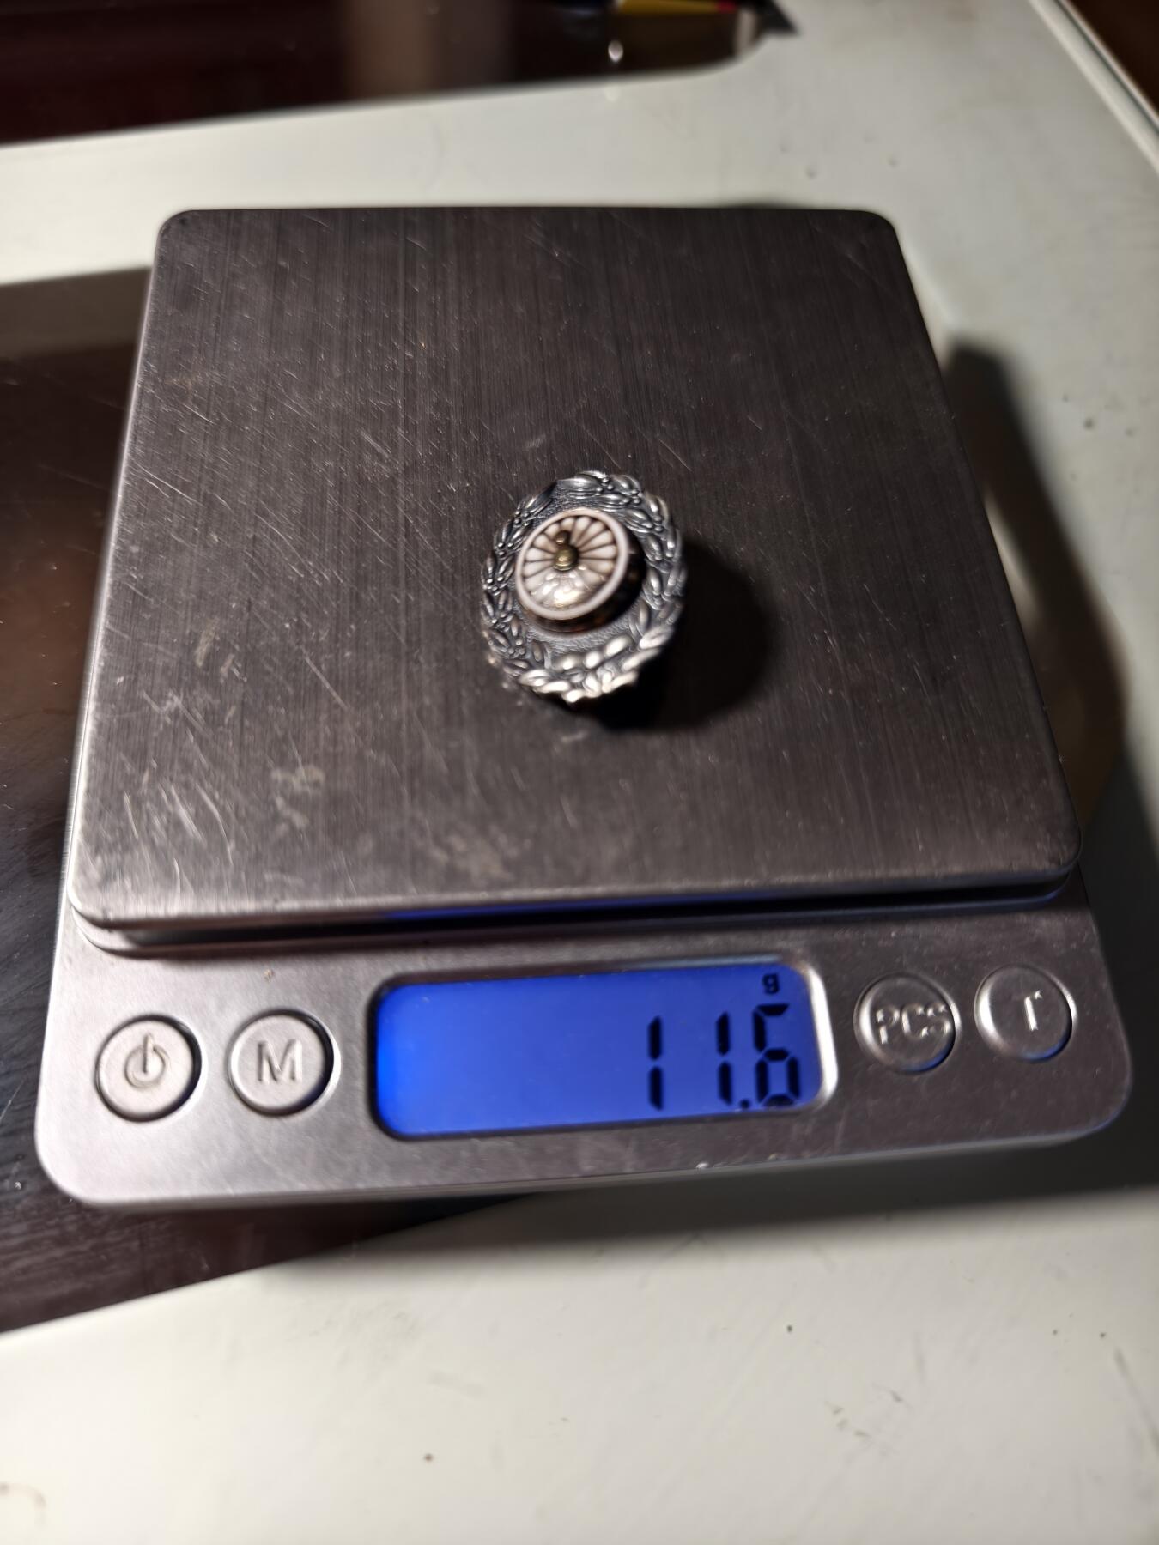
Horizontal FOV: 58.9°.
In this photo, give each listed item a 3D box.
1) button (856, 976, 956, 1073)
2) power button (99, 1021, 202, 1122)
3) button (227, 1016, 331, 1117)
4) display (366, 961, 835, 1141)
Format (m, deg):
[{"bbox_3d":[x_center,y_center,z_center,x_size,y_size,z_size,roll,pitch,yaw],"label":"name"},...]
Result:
[{"bbox_3d":[0.033,0.026,0.104,0.009,0.003,0.009,-2,65,-5],"label":"button"},{"bbox_3d":[-0.041,0.029,0.098,0.009,0.003,0.009,-2,65,-5],"label":"power button"},{"bbox_3d":[-0.029,0.028,0.099,0.009,0.003,0.009,-2,65,-5],"label":"button"},{"bbox_3d":[0.002,0.027,0.102,0.044,0.003,0.015,-2,65,-5],"label":"display"}]

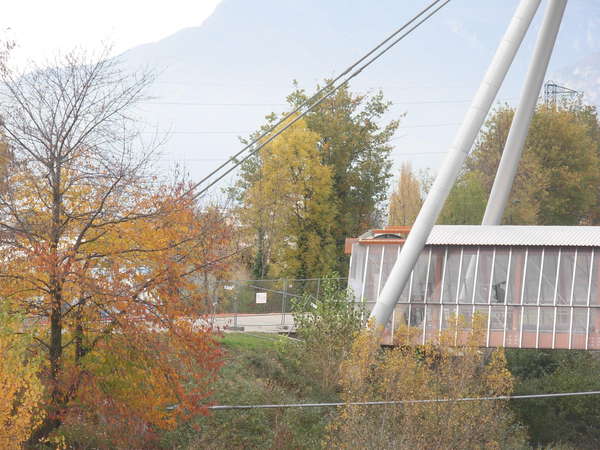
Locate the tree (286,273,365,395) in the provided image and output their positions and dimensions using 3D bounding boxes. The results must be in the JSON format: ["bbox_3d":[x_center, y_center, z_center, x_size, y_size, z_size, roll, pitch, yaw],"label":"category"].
[{"bbox_3d":[1.014,4.151,126.000,2.908,4.515,2.800,1,1,0],"label":"tree"}]

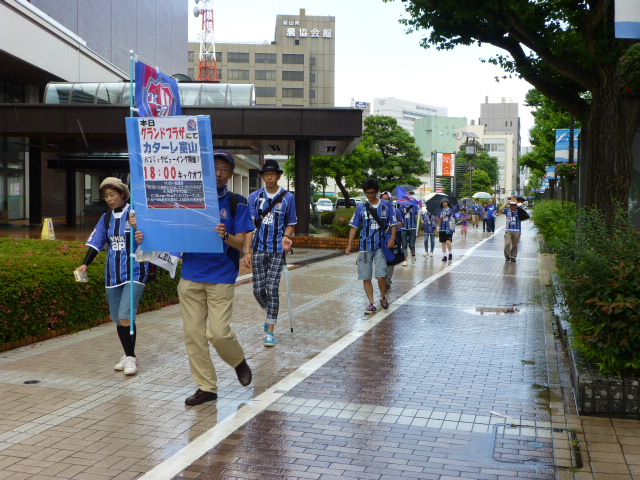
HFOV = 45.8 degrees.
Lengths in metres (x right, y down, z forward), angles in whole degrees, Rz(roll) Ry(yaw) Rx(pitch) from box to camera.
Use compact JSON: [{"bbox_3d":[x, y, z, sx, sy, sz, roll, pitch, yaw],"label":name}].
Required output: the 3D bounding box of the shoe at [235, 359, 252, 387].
[{"bbox_3d":[-0.562,0.943,5.500,0.105,0.270,0.115,-8,-39,-7],"label":"shoe"}]

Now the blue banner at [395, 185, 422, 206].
[{"bbox_3d":[2.040,-0.990,17.475,0.660,0.500,0.250,0,2,9],"label":"blue banner"}]

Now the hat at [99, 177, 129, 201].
[{"bbox_3d":[-1.663,-0.414,6.150,0.240,0.180,0.250,10,-3,33],"label":"hat"}]

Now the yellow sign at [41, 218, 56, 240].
[{"bbox_3d":[-8.047,-0.256,22.507,0.320,0.700,0.320,1,3,31],"label":"yellow sign"}]

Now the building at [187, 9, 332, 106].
[{"bbox_3d":[-14.783,-26.625,166.239,34.000,42.500,15.000,0,2,-8],"label":"building"}]

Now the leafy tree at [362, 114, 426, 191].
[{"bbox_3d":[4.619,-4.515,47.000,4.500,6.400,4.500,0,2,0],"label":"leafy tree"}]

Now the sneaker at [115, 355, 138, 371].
[{"bbox_3d":[-1.608,1.003,6.314,0.095,0.105,0.245,1,2,25],"label":"sneaker"}]

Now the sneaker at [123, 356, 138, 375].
[{"bbox_3d":[-1.534,1.009,6.164,0.095,0.105,0.245,0,2,-2],"label":"sneaker"}]

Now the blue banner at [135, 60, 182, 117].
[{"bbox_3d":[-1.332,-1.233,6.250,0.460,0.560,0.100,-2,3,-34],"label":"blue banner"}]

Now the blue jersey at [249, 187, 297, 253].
[{"bbox_3d":[-0.467,-0.202,7.450,0.480,0.650,0.290,0,2,6],"label":"blue jersey"}]

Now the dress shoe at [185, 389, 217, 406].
[{"bbox_3d":[-0.812,1.042,5.174,0.105,0.115,0.280,2,3,34],"label":"dress shoe"}]

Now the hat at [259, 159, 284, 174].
[{"bbox_3d":[-0.478,-0.707,7.358,0.250,0.130,0.280,0,2,3],"label":"hat"}]

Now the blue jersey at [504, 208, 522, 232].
[{"bbox_3d":[5.041,-0.509,19.800,0.470,0.620,0.280,0,2,9],"label":"blue jersey"}]

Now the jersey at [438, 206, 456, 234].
[{"bbox_3d":[3.300,-0.506,19.695,0.470,0.680,0.280,0,2,12],"label":"jersey"}]

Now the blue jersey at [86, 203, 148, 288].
[{"bbox_3d":[-1.656,0.045,6.200,0.530,0.700,0.320,0,2,12],"label":"blue jersey"}]

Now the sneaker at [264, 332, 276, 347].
[{"bbox_3d":[-0.484,0.953,7.413,0.105,0.120,0.280,0,2,7],"label":"sneaker"}]

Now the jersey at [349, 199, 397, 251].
[{"bbox_3d":[0.675,-0.195,9.650,0.600,0.660,0.340,0,2,9],"label":"jersey"}]

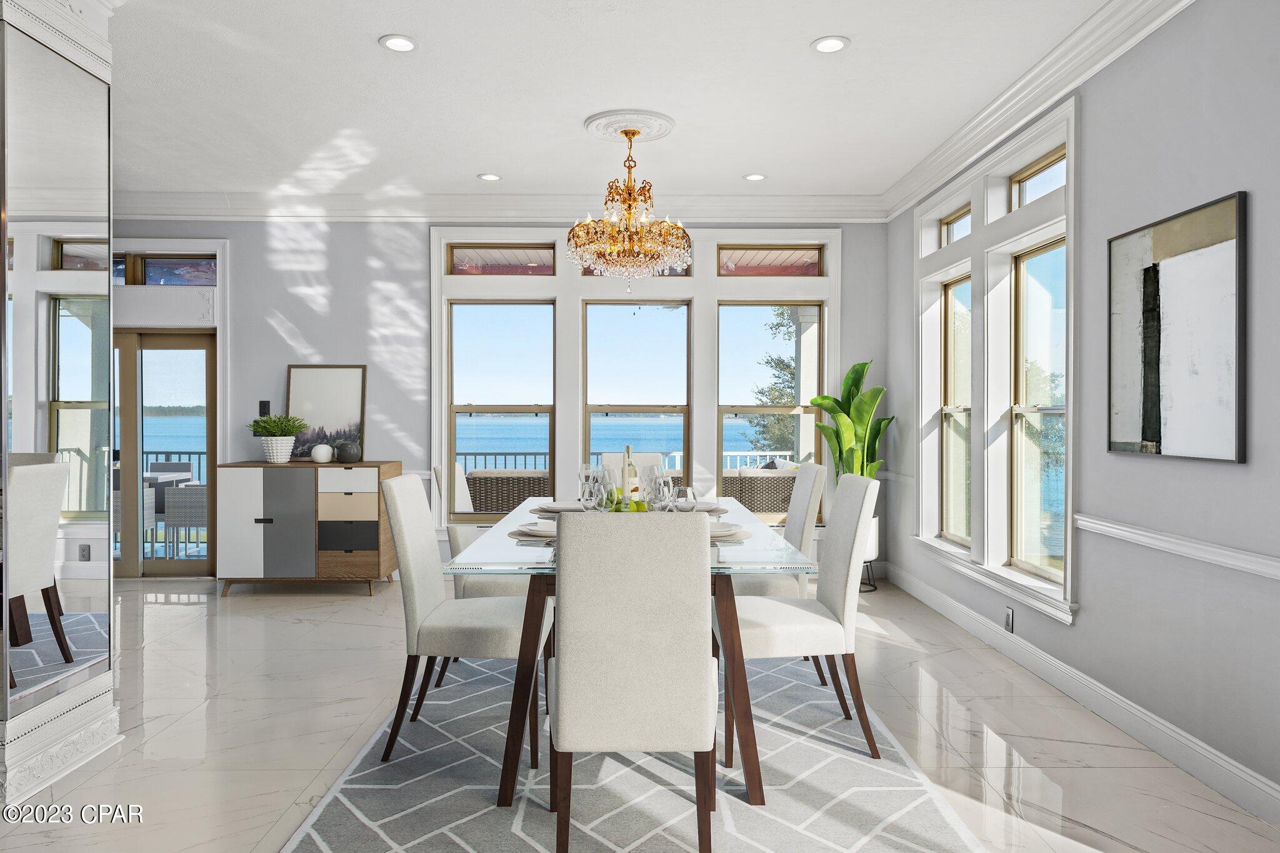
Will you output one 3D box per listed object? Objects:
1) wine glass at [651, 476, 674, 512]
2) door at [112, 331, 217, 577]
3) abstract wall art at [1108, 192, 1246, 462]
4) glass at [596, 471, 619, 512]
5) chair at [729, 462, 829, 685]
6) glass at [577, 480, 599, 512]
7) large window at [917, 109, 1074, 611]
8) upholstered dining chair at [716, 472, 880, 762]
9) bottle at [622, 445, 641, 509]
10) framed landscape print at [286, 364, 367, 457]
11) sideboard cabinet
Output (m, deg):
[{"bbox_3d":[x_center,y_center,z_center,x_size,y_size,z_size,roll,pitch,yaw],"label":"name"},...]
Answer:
[{"bbox_3d":[0.093,0.309,3.457,0.088,0.210,0.088,0,1,-1],"label":"wine glass"},{"bbox_3d":[-3.937,0.215,6.614,1.300,1.918,0.110,0,1,-1],"label":"door"},{"bbox_3d":[1.940,-0.324,3.128,0.030,0.875,0.739,0,1,-1],"label":"abstract wall art"},{"bbox_3d":[-0.129,0.330,3.268,0.085,0.230,0.085,0,1,-1],"label":"glass"},{"bbox_3d":[0.573,0.698,4.191,0.608,1.034,0.546,0,1,-1],"label":"chair"},{"bbox_3d":[-0.178,0.330,3.242,0.087,0.231,0.087,0,1,-1],"label":"glass"},{"bbox_3d":[1.887,-0.301,4.629,0.170,2.180,2.030,0,1,-1],"label":"large window"},{"bbox_3d":[0.586,0.712,3.354,0.608,1.034,0.546,0,1,-1],"label":"upholstered dining chair"},{"bbox_3d":[-0.041,0.250,3.885,0.077,0.315,0.077,0,1,-1],"label":"bottle"},{"bbox_3d":[-2.258,-0.096,6.112,0.565,0.690,0.030,0,-5,-1],"label":"framed landscape print"},{"bbox_3d":[-2.278,0.690,5.901,1.080,0.870,0.490,0,1,-1],"label":"sideboard cabinet"}]

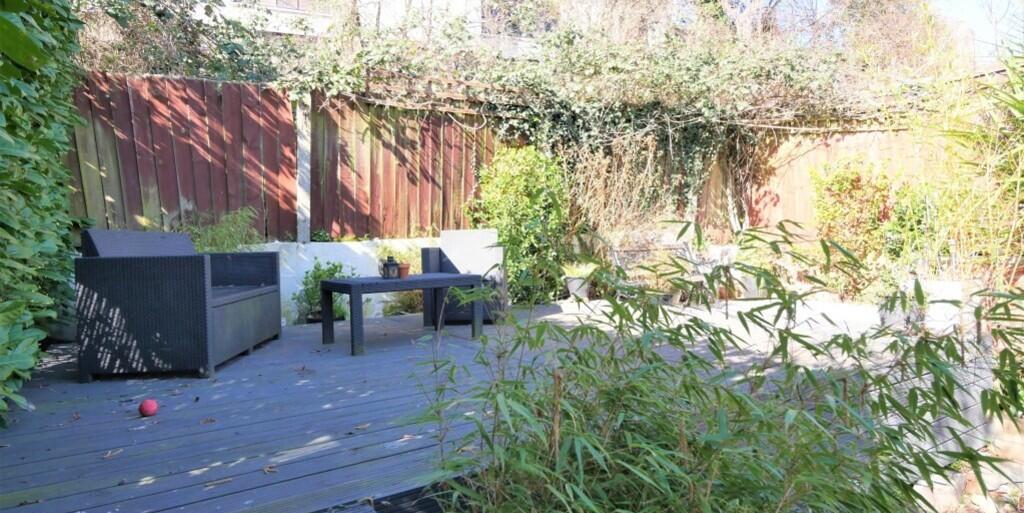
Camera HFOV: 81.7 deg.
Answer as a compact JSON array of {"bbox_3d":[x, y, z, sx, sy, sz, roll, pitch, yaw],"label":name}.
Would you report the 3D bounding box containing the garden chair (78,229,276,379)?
[{"bbox_3d":[-2.004,0.242,3.766,0.665,0.797,1.293,-1,1,-5],"label":"garden chair"}]

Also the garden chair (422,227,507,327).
[{"bbox_3d":[-0.371,0.176,5.265,0.690,0.790,0.660,-1,1,3],"label":"garden chair"}]

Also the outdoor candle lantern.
[{"bbox_3d":[-0.876,0.079,4.250,0.135,0.165,0.125,-2,2,-35],"label":"outdoor candle lantern"}]

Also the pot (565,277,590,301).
[{"bbox_3d":[0.763,0.376,6.950,0.260,0.270,0.260,-1,1,0],"label":"pot"}]

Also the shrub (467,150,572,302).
[{"bbox_3d":[0.077,-0.378,7.000,1.080,1.800,0.920,-2,2,-35],"label":"shrub"}]

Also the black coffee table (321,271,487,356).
[{"bbox_3d":[-0.776,0.381,4.212,0.962,0.445,0.597,-2,2,-35],"label":"black coffee table"}]

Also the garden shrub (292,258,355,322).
[{"bbox_3d":[-1.688,0.304,5.300,0.520,0.580,0.440,-2,2,-35],"label":"garden shrub"}]

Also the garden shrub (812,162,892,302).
[{"bbox_3d":[3.969,-0.315,6.900,0.880,1.560,0.760,-1,1,0],"label":"garden shrub"}]

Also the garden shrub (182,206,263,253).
[{"bbox_3d":[-2.577,-0.222,5.250,0.700,0.450,0.480,-2,2,-35],"label":"garden shrub"}]

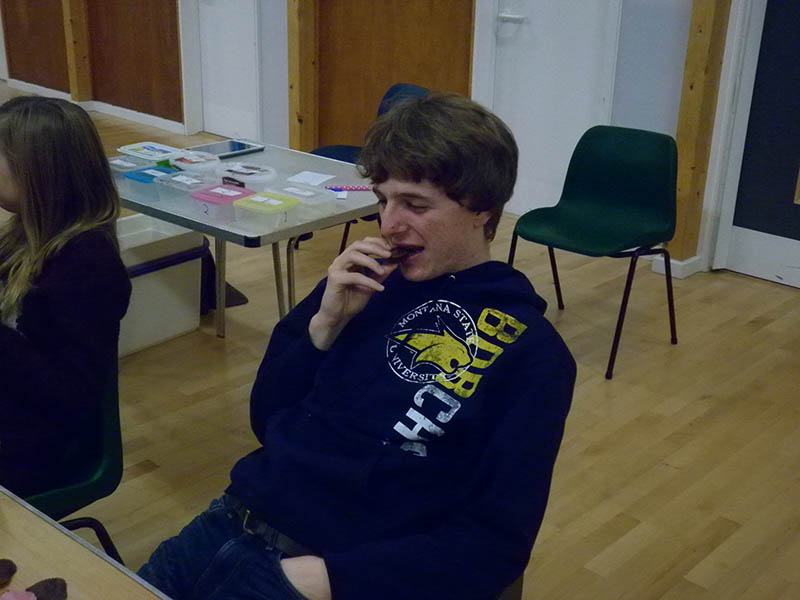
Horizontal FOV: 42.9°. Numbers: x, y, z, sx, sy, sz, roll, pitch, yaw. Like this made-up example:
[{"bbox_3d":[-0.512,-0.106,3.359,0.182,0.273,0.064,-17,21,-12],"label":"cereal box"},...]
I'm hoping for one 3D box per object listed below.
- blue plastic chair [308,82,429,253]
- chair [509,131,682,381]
[{"bbox_3d":[-0.166,-0.556,4.503,0.510,0.770,0.520,-8,23,-24],"label":"blue plastic chair"},{"bbox_3d":[0.688,-0.203,3.646,0.520,0.770,0.510,19,27,38],"label":"chair"}]

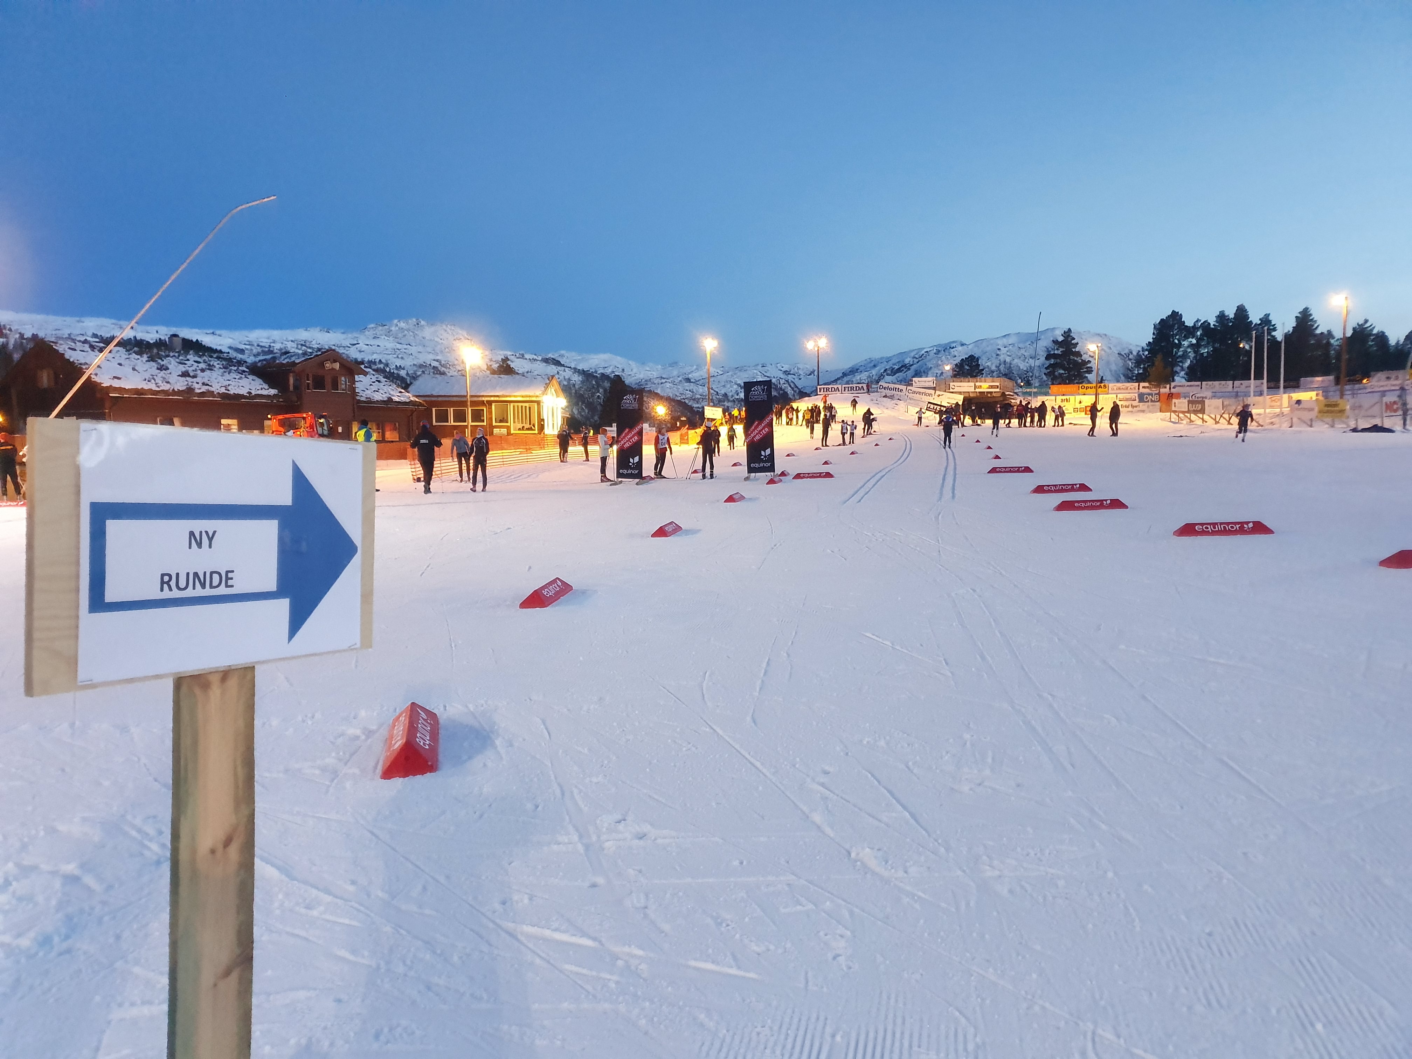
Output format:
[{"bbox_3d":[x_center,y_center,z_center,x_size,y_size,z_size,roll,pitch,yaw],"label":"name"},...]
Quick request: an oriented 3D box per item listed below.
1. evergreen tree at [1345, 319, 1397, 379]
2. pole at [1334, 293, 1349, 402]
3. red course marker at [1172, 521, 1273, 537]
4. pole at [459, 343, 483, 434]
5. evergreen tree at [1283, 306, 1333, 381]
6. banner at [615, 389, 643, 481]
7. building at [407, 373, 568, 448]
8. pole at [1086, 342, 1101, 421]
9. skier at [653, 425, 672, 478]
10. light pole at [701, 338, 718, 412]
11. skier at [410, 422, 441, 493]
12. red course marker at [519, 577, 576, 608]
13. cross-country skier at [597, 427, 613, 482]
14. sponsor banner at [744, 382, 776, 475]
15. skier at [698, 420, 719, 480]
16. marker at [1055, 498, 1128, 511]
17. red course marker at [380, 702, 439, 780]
[{"bbox_3d":[69.956,-18.581,112.000,5.000,7.600,5.000,0,5,0],"label":"evergreen tree"},{"bbox_3d":[42.084,-11.686,70.000,0.900,7.700,0.400,-2,5,-12],"label":"pole"},{"bbox_3d":[5.909,-0.004,12.100,1.020,0.145,0.270,-2,6,12],"label":"red course marker"},{"bbox_3d":[-15.618,-8.519,70.000,0.900,7.100,0.400,2,6,25],"label":"pole"},{"bbox_3d":[65.431,-19.797,115.000,4.700,8.500,4.700,1,6,22],"label":"evergreen tree"},{"bbox_3d":[-2.132,-2.657,29.700,0.760,2.570,0.250,1,5,12],"label":"banner"},{"bbox_3d":[-14.750,-8.050,72.800,9.000,5.000,8.000,-1,6,-2],"label":"building"},{"bbox_3d":[27.787,-10.553,76.000,0.800,5.800,0.900,3,7,37],"label":"pole"},{"bbox_3d":[-1.274,-2.319,31.400,0.530,1.540,0.460,-3,6,-30],"label":"skier"},{"bbox_3d":[0.221,-11.980,85.000,1.100,6.900,0.600,0,6,11],"label":"light pole"},{"bbox_3d":[-7.333,-1.887,27.700,0.750,1.870,0.550,0,5,0],"label":"skier"},{"bbox_3d":[-1.605,0.649,10.750,0.285,0.150,1.170,-2,6,6],"label":"red course marker"},{"bbox_3d":[-2.868,-2.143,30.300,0.520,1.580,0.480,0,5,6],"label":"cross-country skier"},{"bbox_3d":[1.614,-3.079,32.000,0.860,2.920,0.150,-1,6,9],"label":"sponsor banner"},{"bbox_3d":[0.077,-2.240,29.700,0.580,1.600,0.500,1,5,18],"label":"skier"},{"bbox_3d":[6.307,-0.405,17.300,1.170,0.150,0.285,-1,6,13],"label":"marker"},{"bbox_3d":[-1.614,1.131,5.800,0.285,0.150,1.170,-4,6,-13],"label":"red course marker"}]

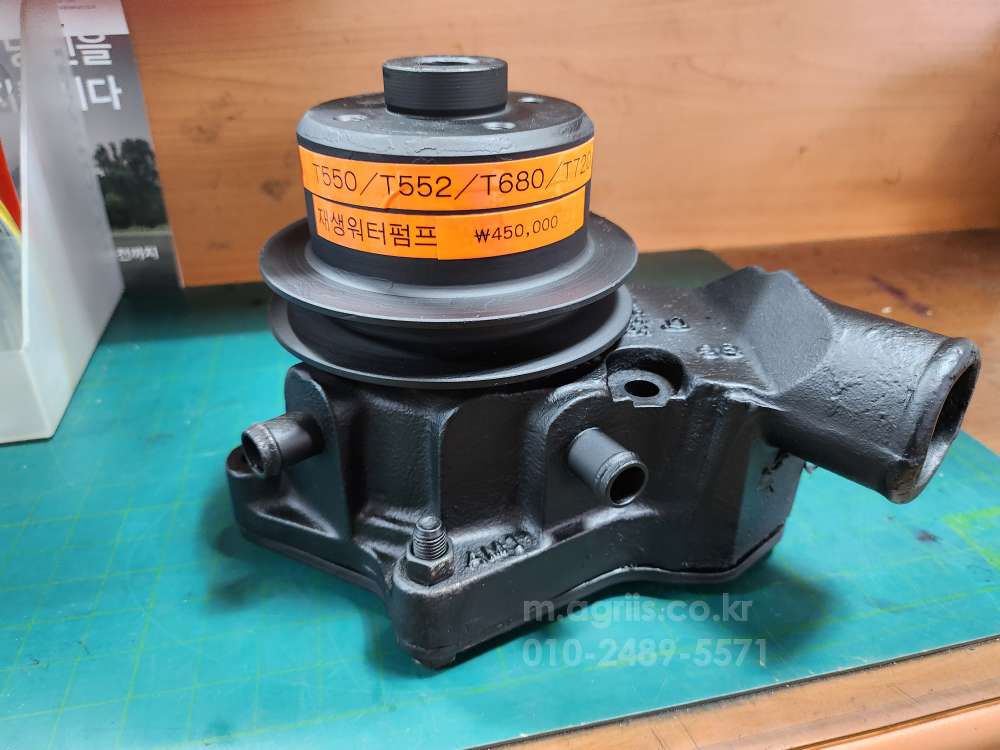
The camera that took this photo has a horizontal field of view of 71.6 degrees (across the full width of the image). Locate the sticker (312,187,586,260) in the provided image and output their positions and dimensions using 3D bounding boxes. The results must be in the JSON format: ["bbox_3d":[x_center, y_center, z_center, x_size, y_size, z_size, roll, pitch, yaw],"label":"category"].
[{"bbox_3d":[-0.013,-0.043,0.197,0.080,0.012,0.024,-3,30,-5],"label":"sticker"}]

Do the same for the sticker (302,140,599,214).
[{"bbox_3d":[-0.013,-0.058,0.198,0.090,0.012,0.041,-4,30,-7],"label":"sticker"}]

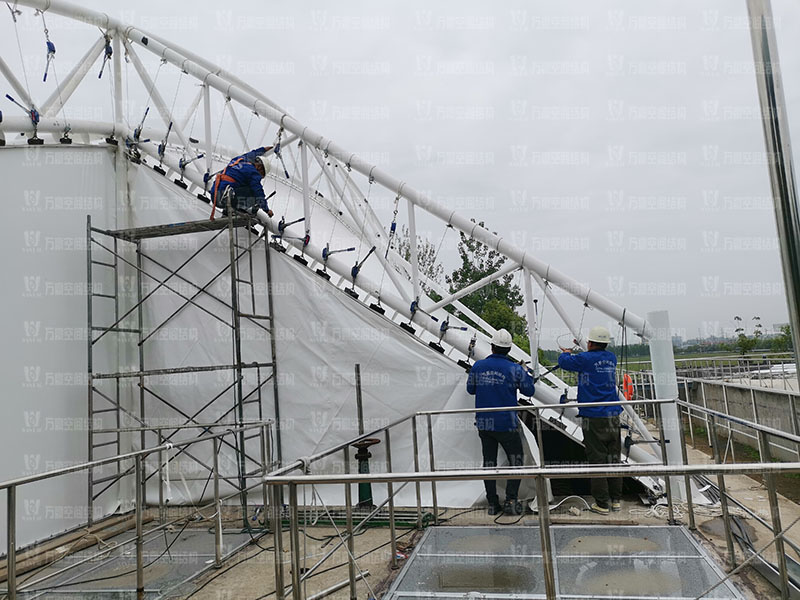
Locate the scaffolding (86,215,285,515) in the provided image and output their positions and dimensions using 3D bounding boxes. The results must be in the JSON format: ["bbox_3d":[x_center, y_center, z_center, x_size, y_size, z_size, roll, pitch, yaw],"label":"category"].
[{"bbox_3d":[-2.521,0.723,7.071,1.870,3.520,0.950,-5,-6,11],"label":"scaffolding"}]

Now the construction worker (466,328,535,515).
[{"bbox_3d":[1.028,1.231,6.113,0.620,1.800,0.470,-6,-7,18],"label":"construction worker"}]

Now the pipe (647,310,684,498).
[{"bbox_3d":[2.672,1.062,6.019,0.210,1.875,0.210,-3,-6,0],"label":"pipe"}]

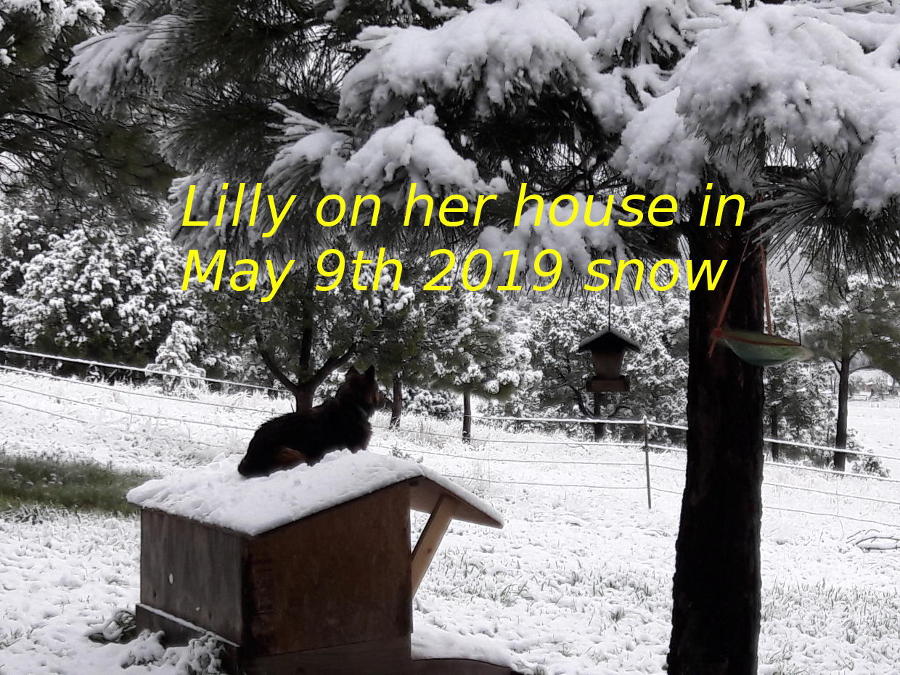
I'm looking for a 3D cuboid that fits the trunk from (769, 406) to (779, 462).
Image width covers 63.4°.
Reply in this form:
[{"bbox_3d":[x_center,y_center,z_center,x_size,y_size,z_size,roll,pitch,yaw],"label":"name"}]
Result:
[{"bbox_3d":[8.460,2.520,19.000,0.190,1.550,0.190,0,2,0],"label":"trunk"}]

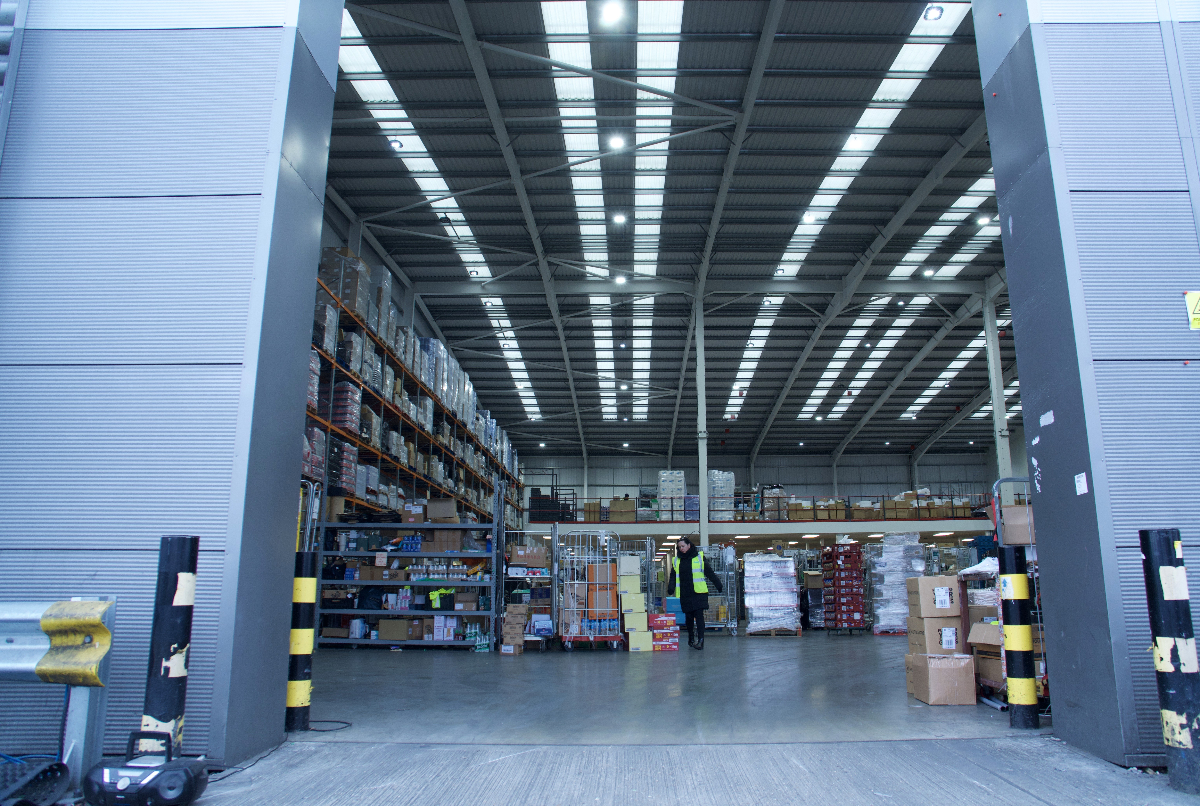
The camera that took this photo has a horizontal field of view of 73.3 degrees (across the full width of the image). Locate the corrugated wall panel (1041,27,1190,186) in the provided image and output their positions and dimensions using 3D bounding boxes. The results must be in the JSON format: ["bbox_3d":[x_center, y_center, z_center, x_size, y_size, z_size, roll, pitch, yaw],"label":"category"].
[{"bbox_3d":[3.271,-1.878,5.152,0.740,1.183,0.080,0,-13,1],"label":"corrugated wall panel"}]

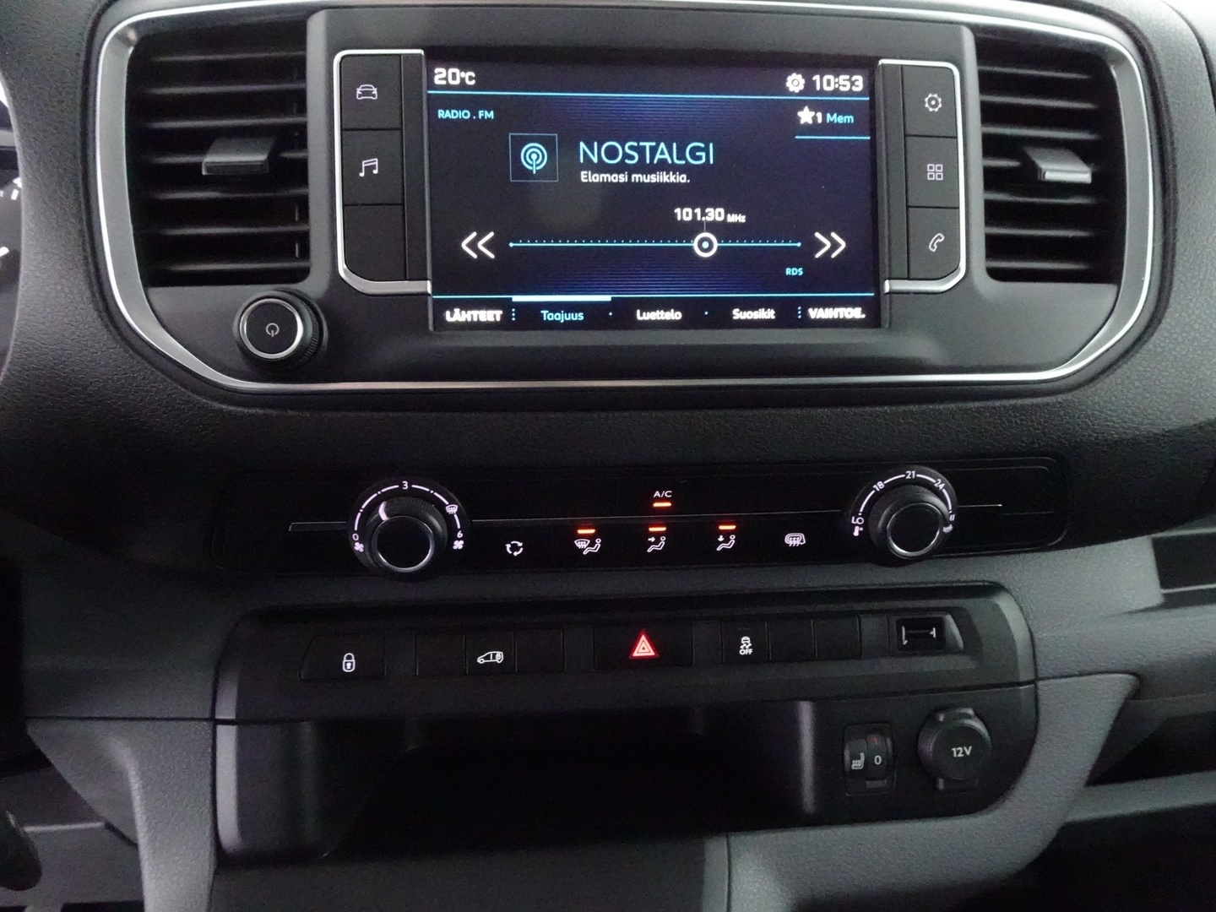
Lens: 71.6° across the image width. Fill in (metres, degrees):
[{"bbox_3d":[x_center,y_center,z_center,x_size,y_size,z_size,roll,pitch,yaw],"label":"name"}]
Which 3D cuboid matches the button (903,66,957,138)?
[{"bbox_3d":[0.112,-0.124,0.298,0.019,0.024,0.008,-2,0,-8],"label":"button"}]

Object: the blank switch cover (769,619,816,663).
[{"bbox_3d":[0.068,0.069,0.317,0.017,0.016,0.007,-1,-5,-4],"label":"blank switch cover"}]

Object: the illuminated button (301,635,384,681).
[{"bbox_3d":[-0.089,0.068,0.285,0.027,0.015,0.008,-1,-8,-4],"label":"illuminated button"}]

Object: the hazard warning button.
[{"bbox_3d":[0.013,0.070,0.312,0.036,0.016,0.007,-1,-5,-4],"label":"hazard warning button"}]

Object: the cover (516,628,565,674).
[{"bbox_3d":[-0.025,0.071,0.309,0.017,0.016,0.007,-1,-5,-4],"label":"cover"}]

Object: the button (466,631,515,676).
[{"bbox_3d":[-0.040,0.067,0.288,0.017,0.015,0.008,-1,-8,-4],"label":"button"}]

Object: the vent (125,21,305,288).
[{"bbox_3d":[-0.127,-0.098,0.286,0.059,0.086,0.030,-2,0,-1],"label":"vent"}]

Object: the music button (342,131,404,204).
[{"bbox_3d":[-0.078,-0.095,0.282,0.020,0.025,0.007,-1,-2,-4],"label":"music button"}]

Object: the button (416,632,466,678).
[{"bbox_3d":[-0.056,0.067,0.287,0.017,0.015,0.008,-1,-8,-4],"label":"button"}]

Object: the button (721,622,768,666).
[{"bbox_3d":[0.051,0.069,0.315,0.018,0.016,0.007,-1,-5,-4],"label":"button"}]

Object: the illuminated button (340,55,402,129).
[{"bbox_3d":[-0.079,-0.121,0.283,0.020,0.025,0.007,-1,-2,-4],"label":"illuminated button"}]

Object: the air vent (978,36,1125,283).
[{"bbox_3d":[0.158,-0.106,0.317,0.059,0.089,0.028,-1,-2,-12],"label":"air vent"}]

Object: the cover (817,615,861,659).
[{"bbox_3d":[0.086,0.069,0.318,0.017,0.016,0.007,-1,-5,-4],"label":"cover"}]

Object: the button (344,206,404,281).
[{"bbox_3d":[-0.077,-0.070,0.281,0.020,0.025,0.007,-1,-2,-4],"label":"button"}]

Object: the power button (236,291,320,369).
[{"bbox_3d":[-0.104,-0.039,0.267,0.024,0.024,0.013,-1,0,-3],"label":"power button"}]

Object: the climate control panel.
[{"bbox_3d":[0.014,0.022,0.283,0.292,0.039,0.020,-1,18,-5],"label":"climate control panel"}]

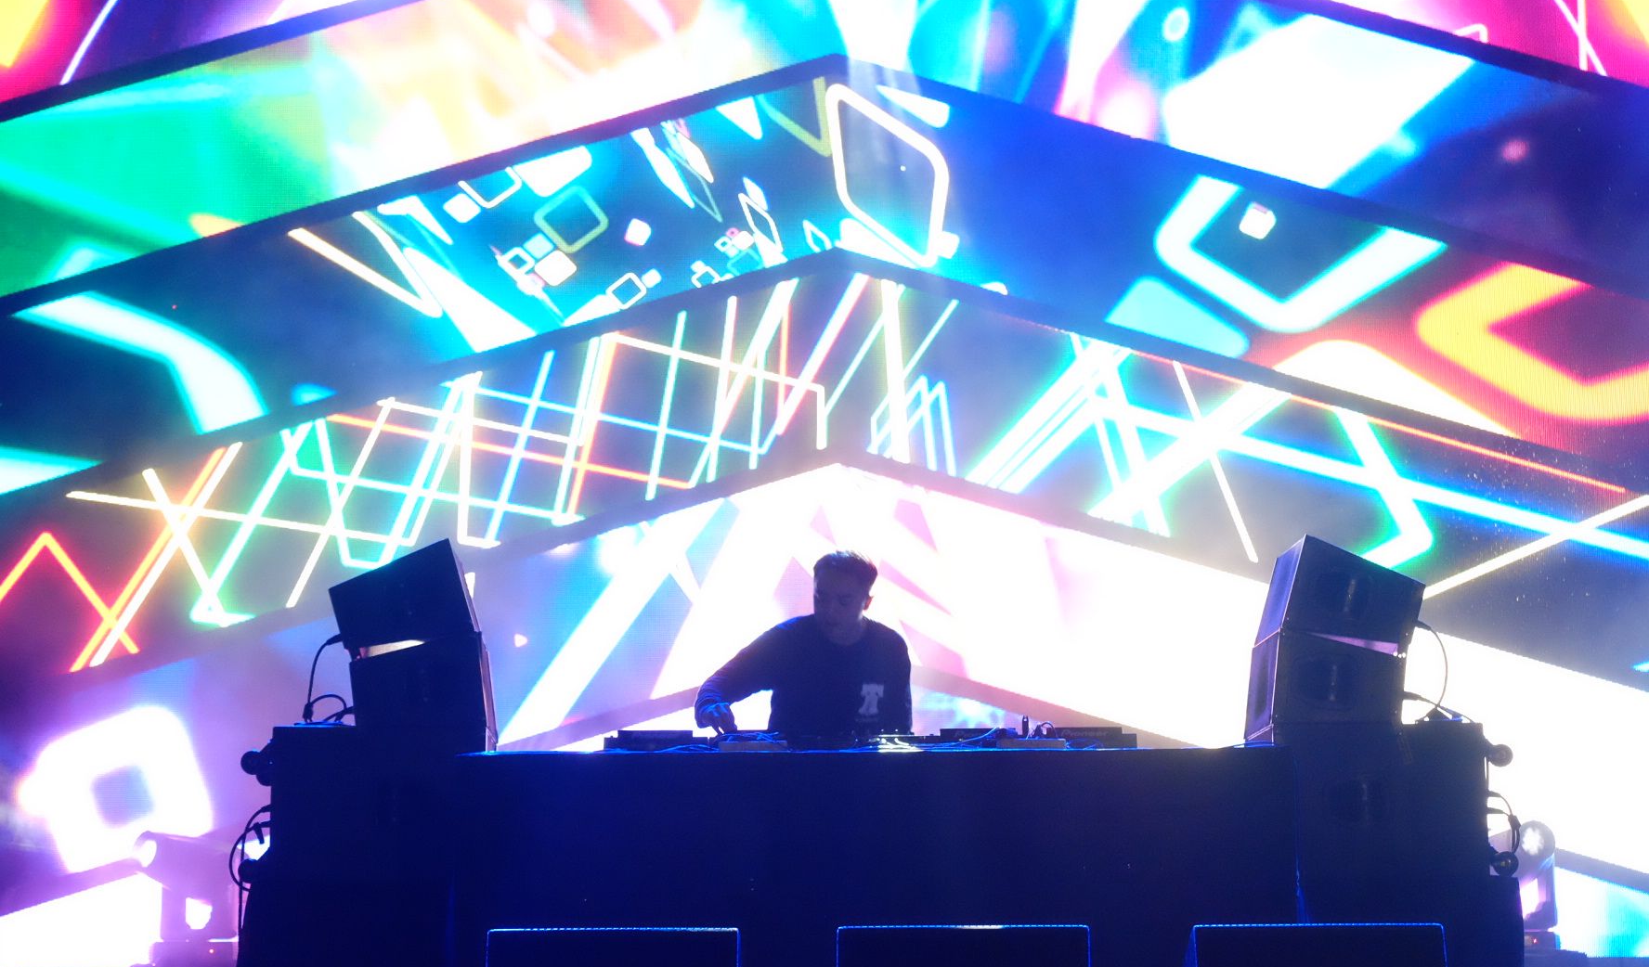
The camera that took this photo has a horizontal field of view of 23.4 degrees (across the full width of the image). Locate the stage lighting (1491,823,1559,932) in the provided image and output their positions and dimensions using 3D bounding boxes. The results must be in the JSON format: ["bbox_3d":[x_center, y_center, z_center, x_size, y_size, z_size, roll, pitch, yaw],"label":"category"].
[{"bbox_3d":[2.632,1.524,15.200,0.360,0.490,0.360,4,-11,-23],"label":"stage lighting"}]

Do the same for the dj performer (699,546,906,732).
[{"bbox_3d":[-0.055,1.060,12.600,0.690,1.740,0.480,-2,-10,6],"label":"dj performer"}]

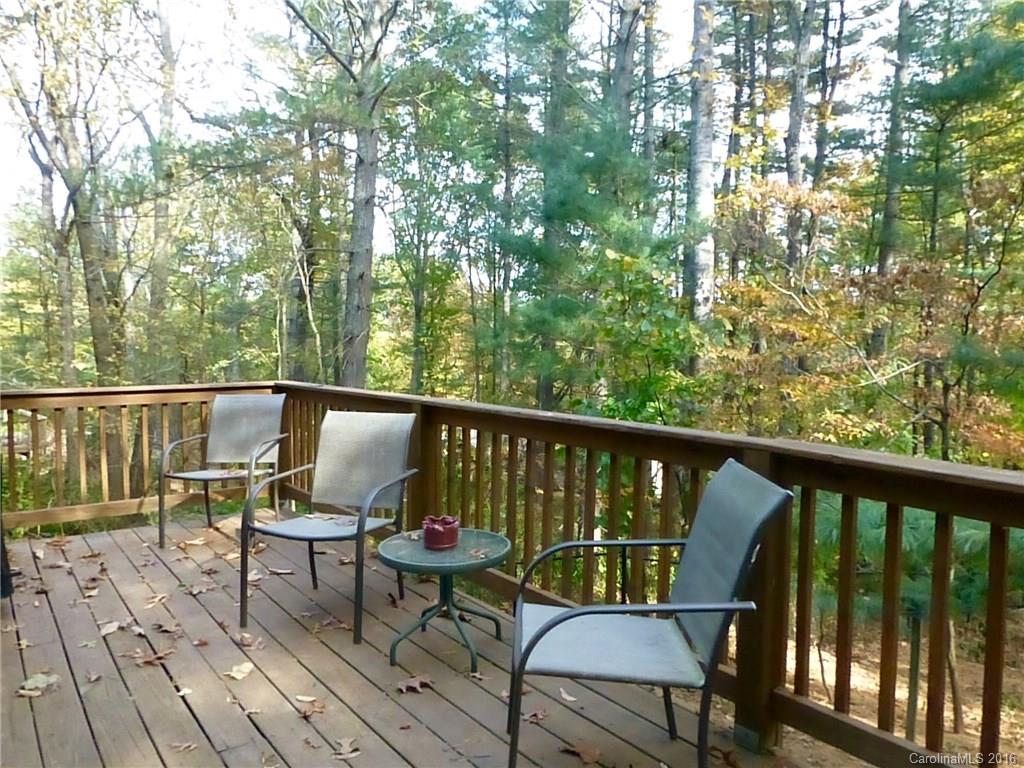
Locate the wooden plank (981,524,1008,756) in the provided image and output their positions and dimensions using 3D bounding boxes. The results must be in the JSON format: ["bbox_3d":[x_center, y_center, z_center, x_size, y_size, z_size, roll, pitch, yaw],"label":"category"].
[{"bbox_3d":[1.191,0.653,1.752,0.034,0.680,0.034,-2,4,-39],"label":"wooden plank"}]

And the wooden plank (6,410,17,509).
[{"bbox_3d":[-3.071,0.480,4.362,0.035,0.710,0.035,-2,4,-39],"label":"wooden plank"}]

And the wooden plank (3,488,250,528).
[{"bbox_3d":[-2.594,0.821,4.719,1.950,0.089,0.038,-2,4,-39],"label":"wooden plank"}]

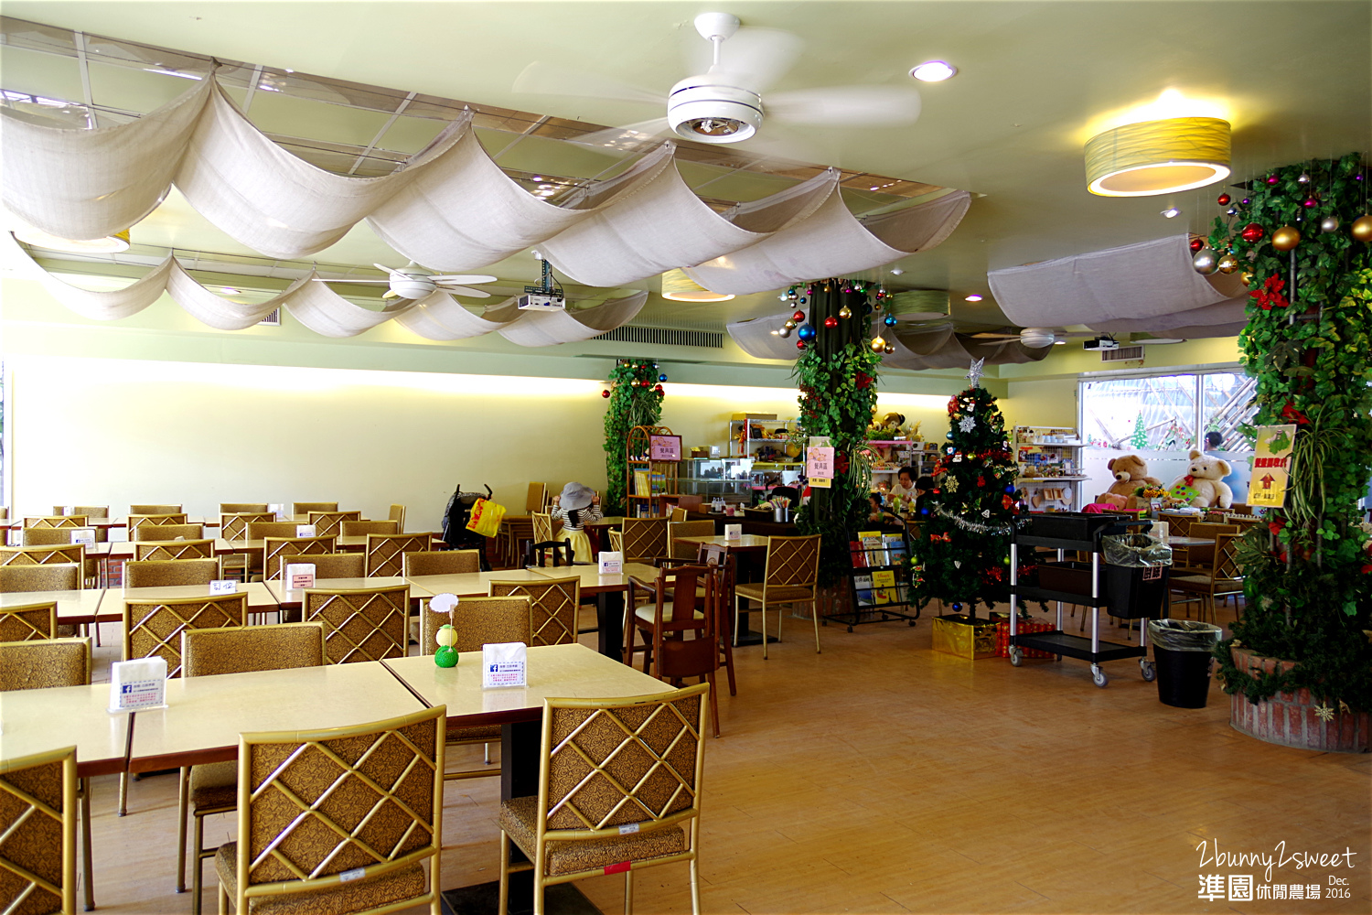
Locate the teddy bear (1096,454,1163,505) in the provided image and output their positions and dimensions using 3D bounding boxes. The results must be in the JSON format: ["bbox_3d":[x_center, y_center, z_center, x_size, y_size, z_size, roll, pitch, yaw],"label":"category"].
[{"bbox_3d":[6.091,0.347,12.600,0.620,0.800,0.720,0,1,-28],"label":"teddy bear"}]

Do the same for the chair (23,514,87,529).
[{"bbox_3d":[-5.405,0.917,7.894,0.460,0.860,0.530,0,0,-28],"label":"chair"}]

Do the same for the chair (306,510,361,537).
[{"bbox_3d":[-3.354,0.917,8.644,0.460,0.855,0.510,1,1,-29],"label":"chair"}]

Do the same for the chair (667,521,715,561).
[{"bbox_3d":[0.143,0.996,7.802,0.460,0.869,0.510,1,1,-24],"label":"chair"}]

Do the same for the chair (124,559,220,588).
[{"bbox_3d":[-2.639,0.989,4.682,0.460,0.869,0.510,0,1,-28],"label":"chair"}]

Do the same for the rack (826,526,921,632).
[{"bbox_3d":[1.523,0.945,7.587,0.680,0.900,0.360,1,1,-28],"label":"rack"}]

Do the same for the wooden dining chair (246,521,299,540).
[{"bbox_3d":[-3.138,0.959,7.065,0.460,0.869,0.510,0,1,-28],"label":"wooden dining chair"}]

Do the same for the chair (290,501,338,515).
[{"bbox_3d":[-3.780,0.904,9.413,0.460,0.855,0.510,1,1,-29],"label":"chair"}]

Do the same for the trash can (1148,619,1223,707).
[{"bbox_3d":[2.989,1.213,5.480,0.390,0.460,0.390,1,0,0],"label":"trash can"}]

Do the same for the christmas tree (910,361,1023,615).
[{"bbox_3d":[2.143,0.281,6.710,1.000,2.020,1.000,1,1,-29],"label":"christmas tree"}]

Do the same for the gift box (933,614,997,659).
[{"bbox_3d":[2.026,1.293,6.630,0.290,0.235,0.420,1,1,-27],"label":"gift box"}]

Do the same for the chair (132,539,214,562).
[{"bbox_3d":[-3.380,0.966,6.054,0.460,0.869,0.510,0,1,-29],"label":"chair"}]

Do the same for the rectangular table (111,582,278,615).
[{"bbox_3d":[-2.334,1.028,4.290,0.711,0.741,0.717,1,1,-29],"label":"rectangular table"}]

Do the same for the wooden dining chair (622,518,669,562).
[{"bbox_3d":[-0.474,0.961,8.416,0.460,0.855,0.510,1,1,-29],"label":"wooden dining chair"}]

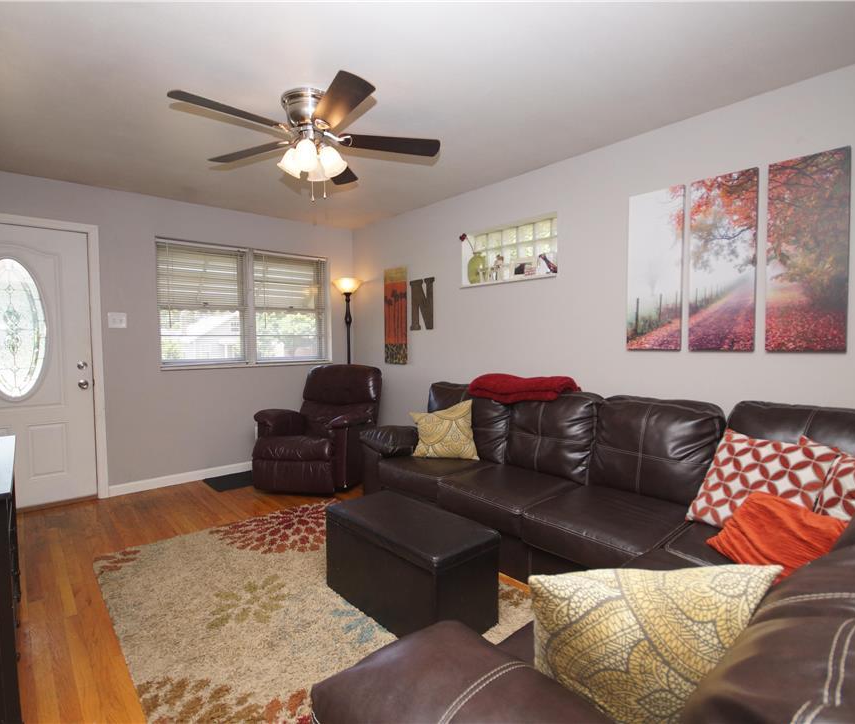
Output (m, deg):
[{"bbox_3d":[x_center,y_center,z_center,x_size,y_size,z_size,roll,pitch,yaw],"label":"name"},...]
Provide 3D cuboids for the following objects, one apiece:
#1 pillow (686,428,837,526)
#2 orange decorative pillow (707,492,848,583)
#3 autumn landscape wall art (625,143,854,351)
[{"bbox_3d":[1.325,0.487,1.800,0.130,0.430,0.430,37,-15,-20],"label":"pillow"},{"bbox_3d":[1.200,0.590,1.545,0.320,0.130,0.400,-44,12,-9],"label":"orange decorative pillow"},{"bbox_3d":[1.562,-0.514,2.395,0.034,0.919,0.975,-3,4,-42],"label":"autumn landscape wall art"}]

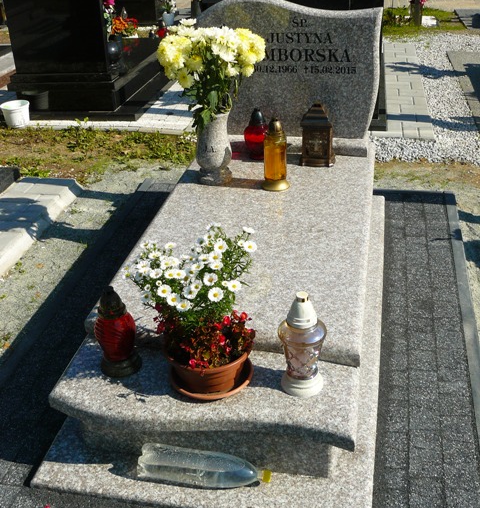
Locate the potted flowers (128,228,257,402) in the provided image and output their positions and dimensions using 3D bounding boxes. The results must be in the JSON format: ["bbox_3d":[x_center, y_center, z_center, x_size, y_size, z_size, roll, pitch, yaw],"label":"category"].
[{"bbox_3d":[-0.113,0.130,1.602,0.310,0.395,0.265,4,31,11],"label":"potted flowers"}]

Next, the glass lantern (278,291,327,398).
[{"bbox_3d":[0.148,0.204,1.577,0.114,0.268,0.114,4,31,11],"label":"glass lantern"}]

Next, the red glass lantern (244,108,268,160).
[{"bbox_3d":[0.071,-0.485,2.699,0.101,0.192,0.101,4,31,11],"label":"red glass lantern"}]

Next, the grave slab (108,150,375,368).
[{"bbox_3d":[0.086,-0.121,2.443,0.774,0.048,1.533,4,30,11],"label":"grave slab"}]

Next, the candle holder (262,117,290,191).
[{"bbox_3d":[0.141,-0.399,2.595,0.108,0.279,0.108,4,30,11],"label":"candle holder"}]

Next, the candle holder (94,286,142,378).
[{"bbox_3d":[-0.329,0.193,1.760,0.111,0.251,0.111,4,30,11],"label":"candle holder"}]

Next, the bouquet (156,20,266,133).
[{"bbox_3d":[-0.110,-0.671,2.572,0.396,0.381,0.341,4,30,11],"label":"bouquet"}]

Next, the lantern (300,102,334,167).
[{"bbox_3d":[0.329,-0.507,2.793,0.124,0.255,0.124,8,31,18],"label":"lantern"}]

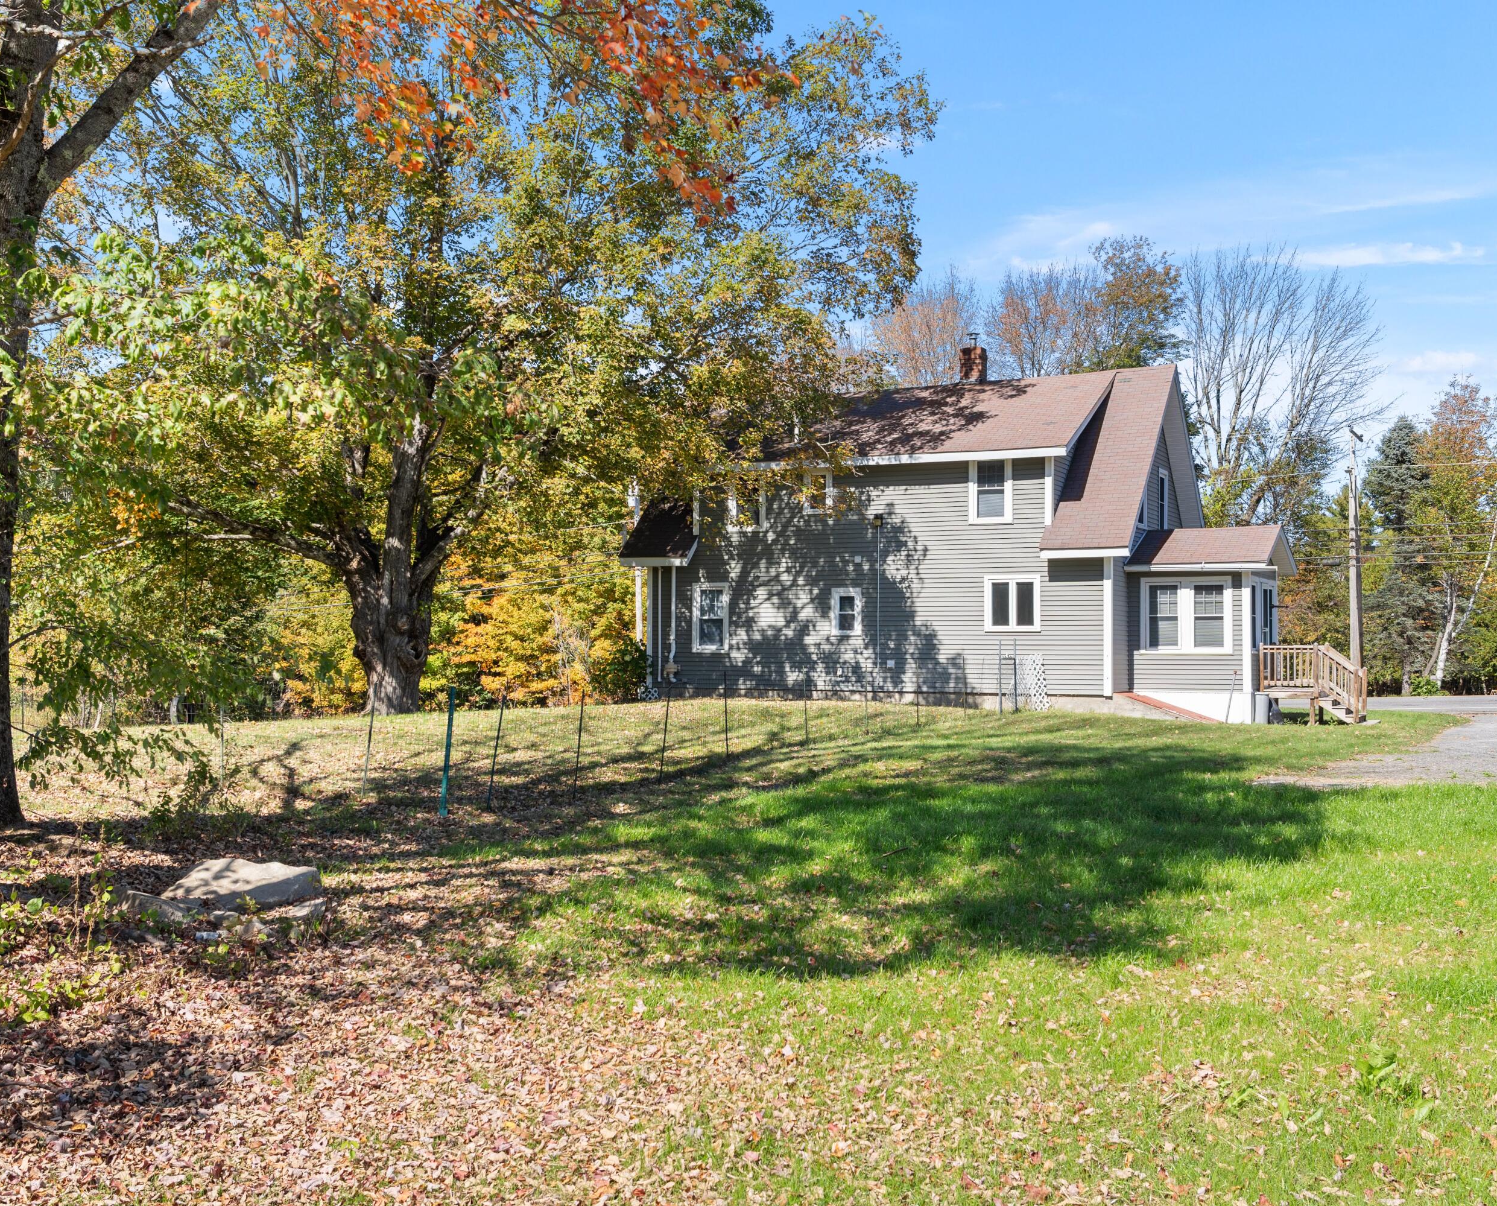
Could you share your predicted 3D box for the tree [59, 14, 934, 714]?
[{"bbox_3d":[-5.300,-5.000,30.200,17.800,14.600,16.000,0,0,0],"label":"tree"}]

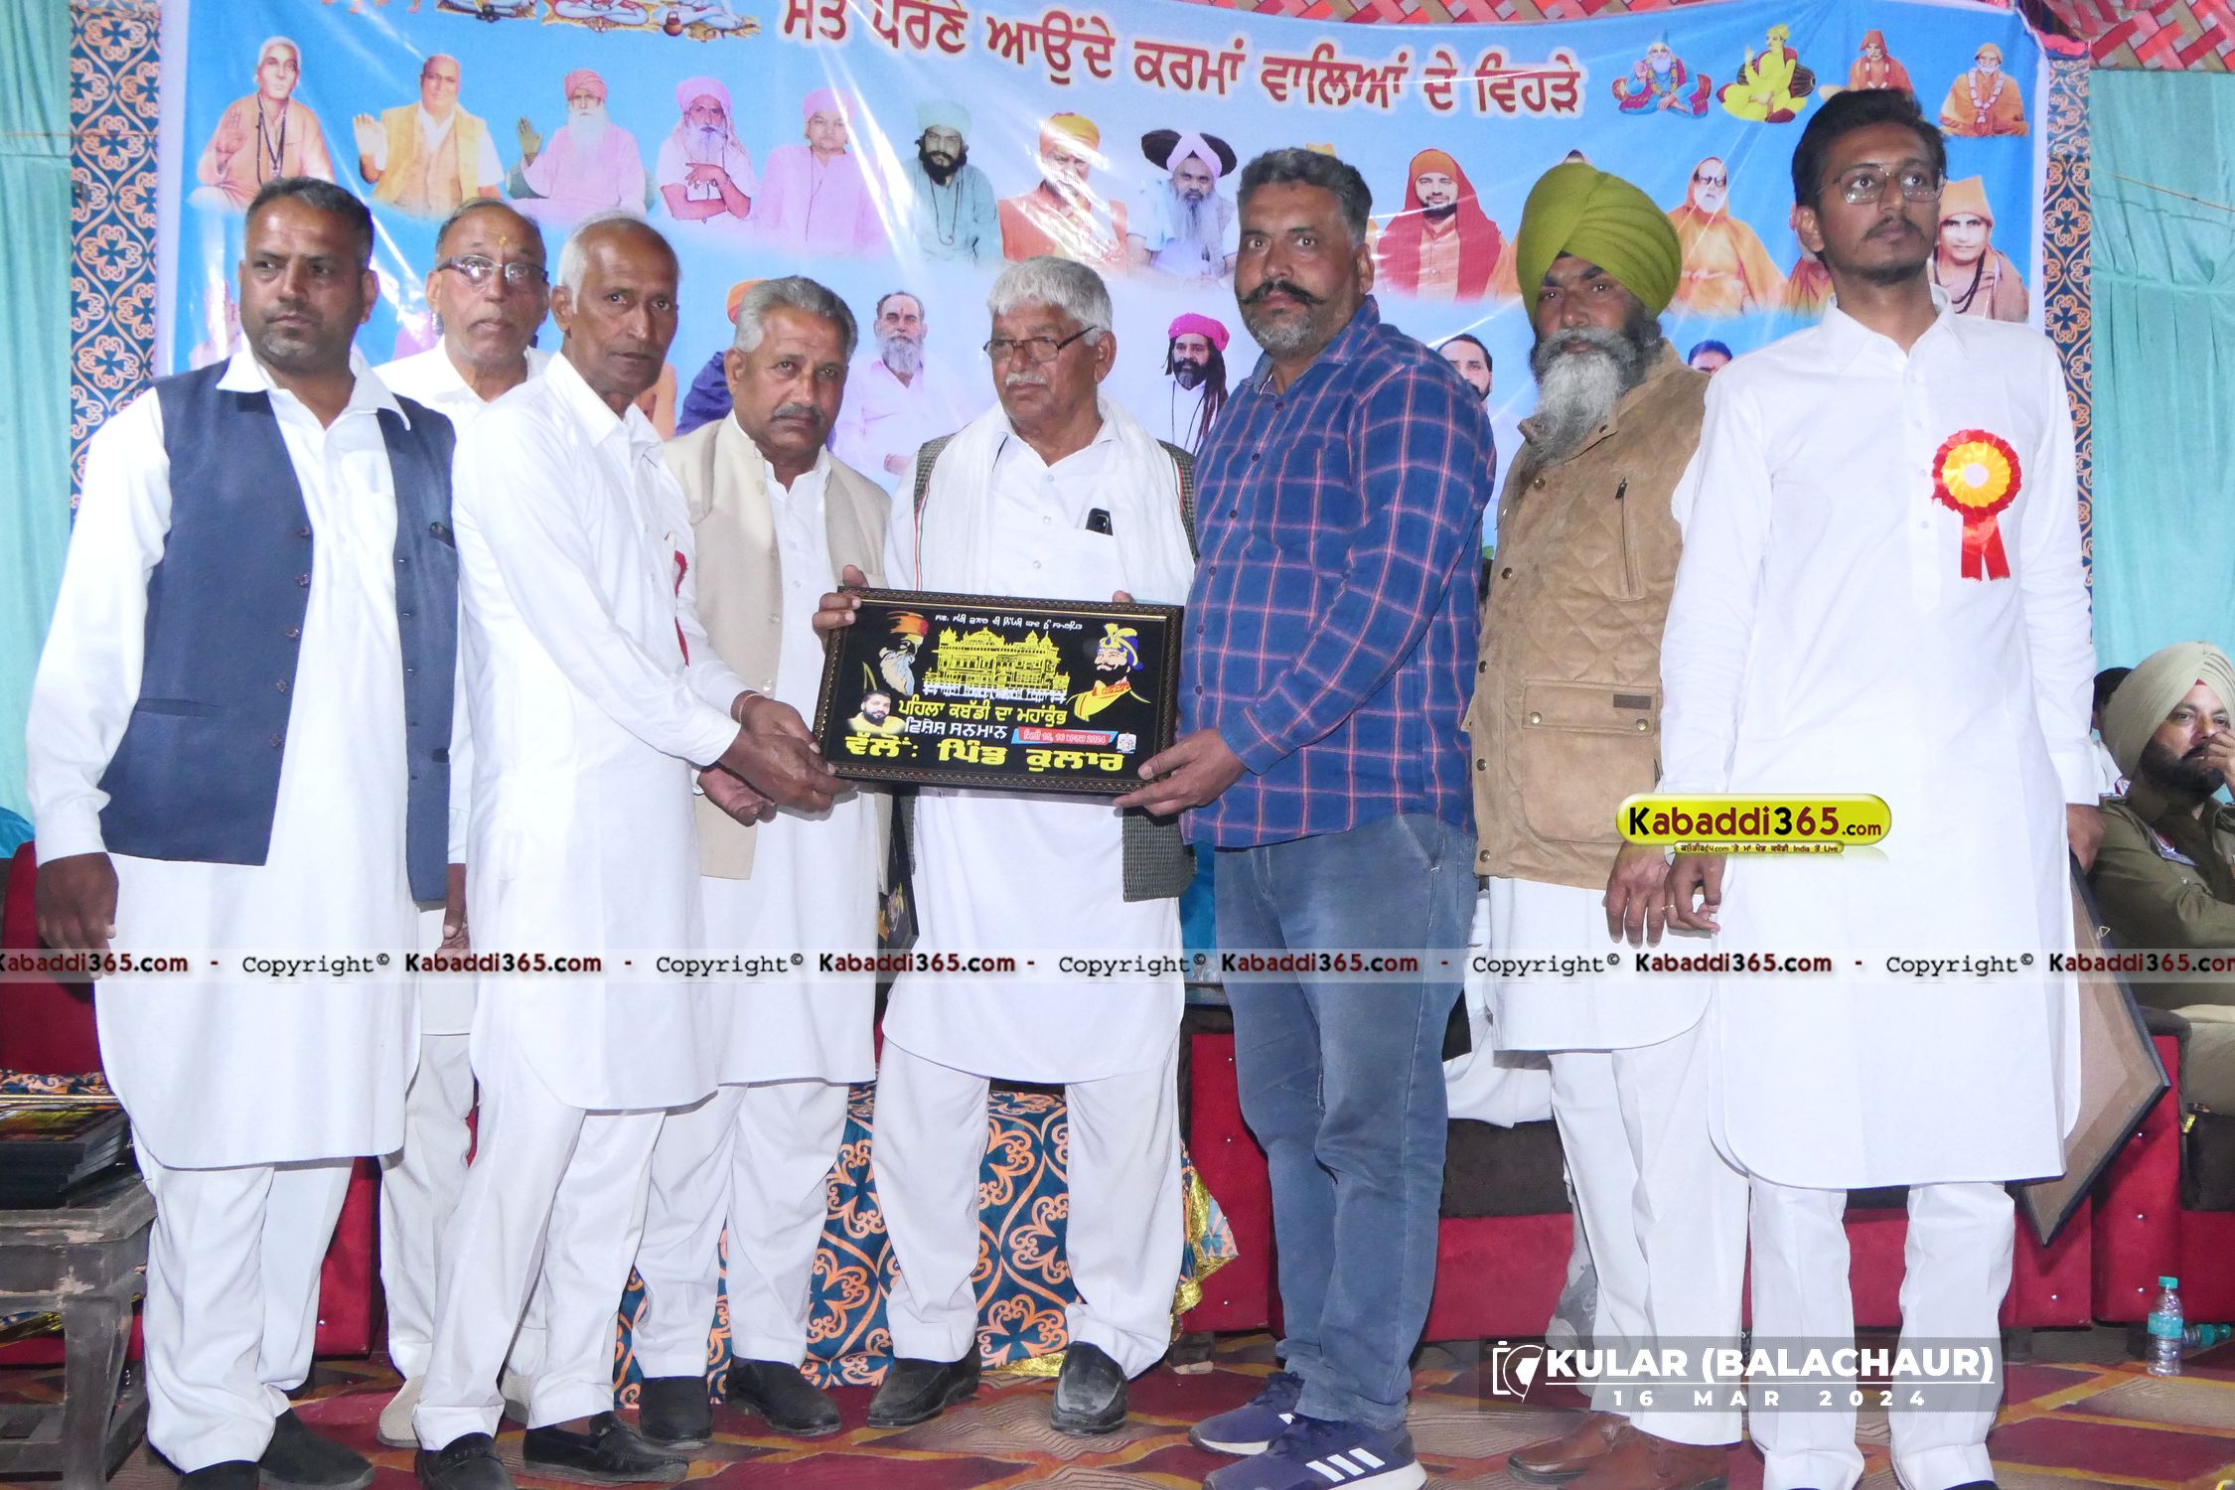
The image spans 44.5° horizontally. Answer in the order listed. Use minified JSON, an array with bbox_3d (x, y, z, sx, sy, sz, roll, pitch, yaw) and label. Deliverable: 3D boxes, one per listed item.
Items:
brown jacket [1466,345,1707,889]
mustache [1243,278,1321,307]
[{"bbox_3d":[0.635,-0.174,3.670,0.320,0.740,0.470,0,0,-35],"label":"brown jacket"},{"bbox_3d":[0.209,-0.573,3.460,0.106,0.035,0.042,0,-1,22],"label":"mustache"}]

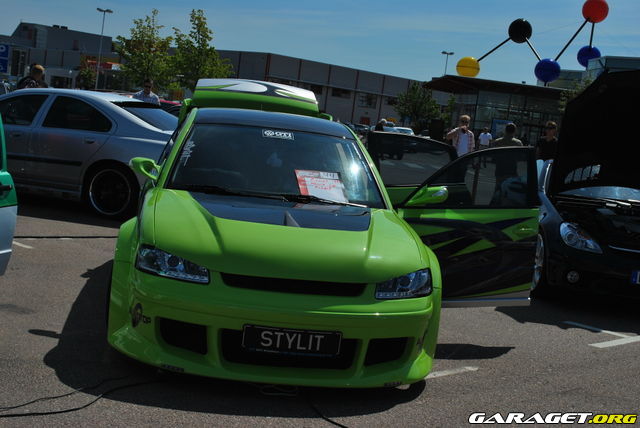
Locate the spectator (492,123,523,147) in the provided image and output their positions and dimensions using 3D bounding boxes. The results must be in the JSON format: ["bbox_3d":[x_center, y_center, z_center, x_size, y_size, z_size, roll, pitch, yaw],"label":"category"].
[{"bbox_3d":[2.934,-0.572,14.793,0.520,1.770,0.320,7,6,0],"label":"spectator"}]

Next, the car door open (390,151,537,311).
[{"bbox_3d":[1.030,0.105,6.530,1.130,1.130,0.240,4,7,-29],"label":"car door open"}]

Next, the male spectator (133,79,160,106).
[{"bbox_3d":[-2.988,-1.409,15.702,0.500,1.740,0.320,5,7,-11],"label":"male spectator"}]

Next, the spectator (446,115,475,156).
[{"bbox_3d":[2.780,-1.090,18.402,0.550,1.750,0.360,7,7,2],"label":"spectator"}]

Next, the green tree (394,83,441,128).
[{"bbox_3d":[5.482,-5.781,55.216,2.800,4.120,2.700,7,6,0],"label":"green tree"}]

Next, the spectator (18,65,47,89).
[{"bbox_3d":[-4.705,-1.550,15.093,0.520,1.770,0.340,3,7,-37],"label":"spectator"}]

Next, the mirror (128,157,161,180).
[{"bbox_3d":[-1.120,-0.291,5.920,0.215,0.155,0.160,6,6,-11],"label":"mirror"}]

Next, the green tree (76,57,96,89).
[{"bbox_3d":[-17.765,-10.309,70.186,1.600,3.180,1.600,5,7,-15],"label":"green tree"}]

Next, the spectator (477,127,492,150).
[{"bbox_3d":[6.708,-2.679,38.093,0.520,1.770,0.340,7,6,0],"label":"spectator"}]

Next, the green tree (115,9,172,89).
[{"bbox_3d":[-8.114,-6.595,42.280,2.700,5.350,2.600,7,6,0],"label":"green tree"}]

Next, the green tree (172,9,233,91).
[{"bbox_3d":[-5.189,-6.166,39.293,2.600,5.010,2.600,5,7,-8],"label":"green tree"}]

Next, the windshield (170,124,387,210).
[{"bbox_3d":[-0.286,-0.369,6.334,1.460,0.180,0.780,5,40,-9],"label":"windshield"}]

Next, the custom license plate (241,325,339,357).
[{"bbox_3d":[-0.144,0.670,4.903,0.528,0.125,0.025,5,7,-9],"label":"custom license plate"}]

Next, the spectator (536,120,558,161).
[{"bbox_3d":[3.981,-0.766,16.402,0.500,1.750,0.320,9,7,19],"label":"spectator"}]

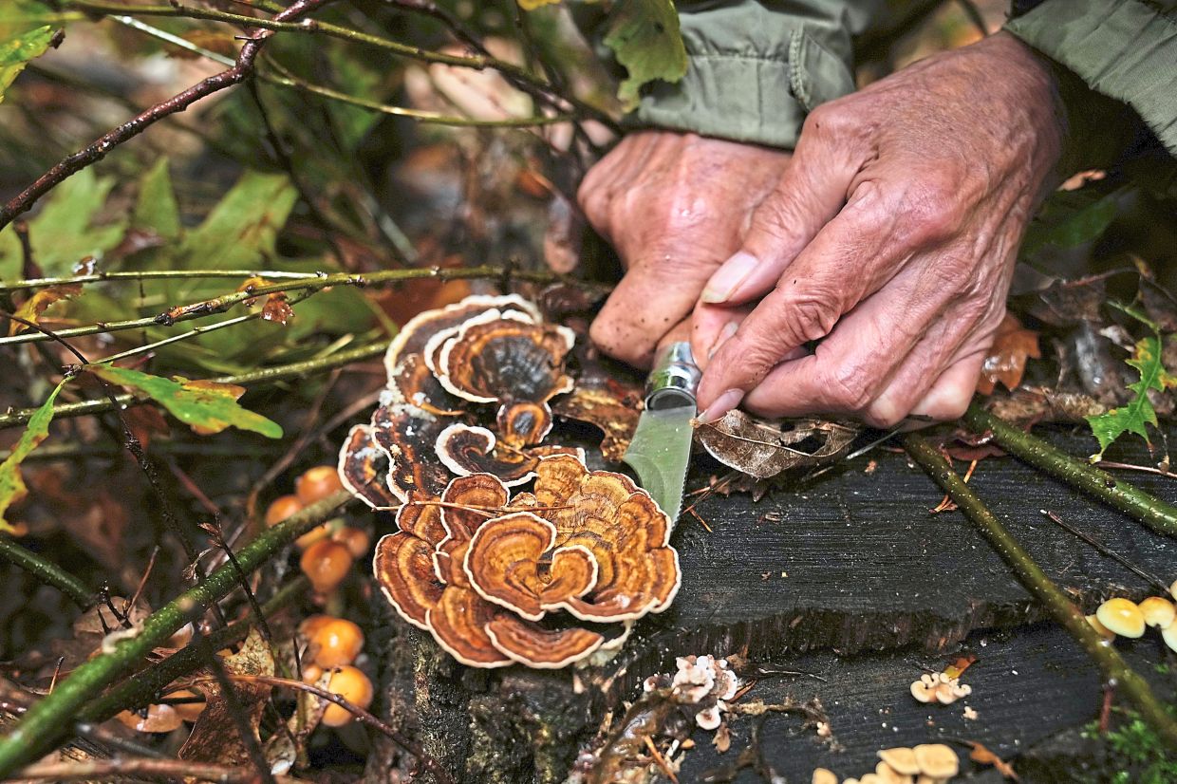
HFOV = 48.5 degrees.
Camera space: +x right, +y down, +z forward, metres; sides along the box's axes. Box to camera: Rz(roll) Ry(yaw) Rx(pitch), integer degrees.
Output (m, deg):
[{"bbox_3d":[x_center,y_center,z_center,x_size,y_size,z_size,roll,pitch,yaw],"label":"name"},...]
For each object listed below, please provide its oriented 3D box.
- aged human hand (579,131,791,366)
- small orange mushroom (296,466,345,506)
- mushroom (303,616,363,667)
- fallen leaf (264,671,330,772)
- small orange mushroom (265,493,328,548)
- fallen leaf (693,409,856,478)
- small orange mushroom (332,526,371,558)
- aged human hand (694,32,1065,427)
[{"bbox_3d":[0.039,-0.056,0.496,0.098,0.072,0.108,9,52,22],"label":"aged human hand"},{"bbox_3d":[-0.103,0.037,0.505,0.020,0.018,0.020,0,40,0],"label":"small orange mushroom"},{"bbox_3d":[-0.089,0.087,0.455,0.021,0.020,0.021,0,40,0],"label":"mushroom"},{"bbox_3d":[-0.097,0.111,0.438,0.020,0.011,0.039,27,62,12],"label":"fallen leaf"},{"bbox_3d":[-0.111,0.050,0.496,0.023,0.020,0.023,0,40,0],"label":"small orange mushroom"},{"bbox_3d":[0.064,0.018,0.445,0.057,0.017,0.035,0,40,0],"label":"fallen leaf"},{"bbox_3d":[-0.090,0.058,0.499,0.017,0.015,0.017,0,40,0],"label":"small orange mushroom"},{"bbox_3d":[0.106,-0.052,0.460,0.103,0.072,0.165,46,74,0],"label":"aged human hand"}]

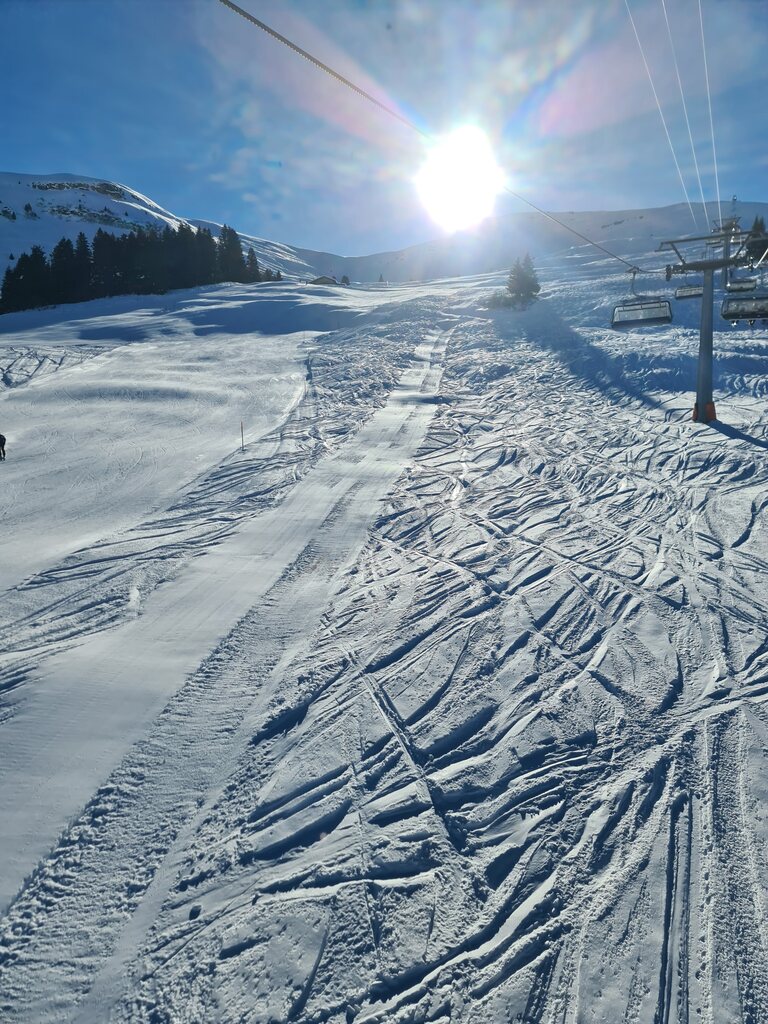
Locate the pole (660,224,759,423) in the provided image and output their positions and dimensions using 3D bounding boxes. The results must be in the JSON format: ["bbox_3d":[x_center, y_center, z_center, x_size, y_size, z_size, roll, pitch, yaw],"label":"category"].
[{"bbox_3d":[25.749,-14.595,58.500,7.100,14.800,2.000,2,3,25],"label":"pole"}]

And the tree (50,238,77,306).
[{"bbox_3d":[-82.346,-62.049,190.000,6.700,17.500,6.700,-1,3,-23],"label":"tree"}]

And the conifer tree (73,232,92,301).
[{"bbox_3d":[-77.465,-63.076,190.000,5.200,17.500,5.200,-1,3,-22],"label":"conifer tree"}]

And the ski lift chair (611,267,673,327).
[{"bbox_3d":[14.130,-11.775,40.500,3.150,3.200,1.500,2,3,25],"label":"ski lift chair"}]

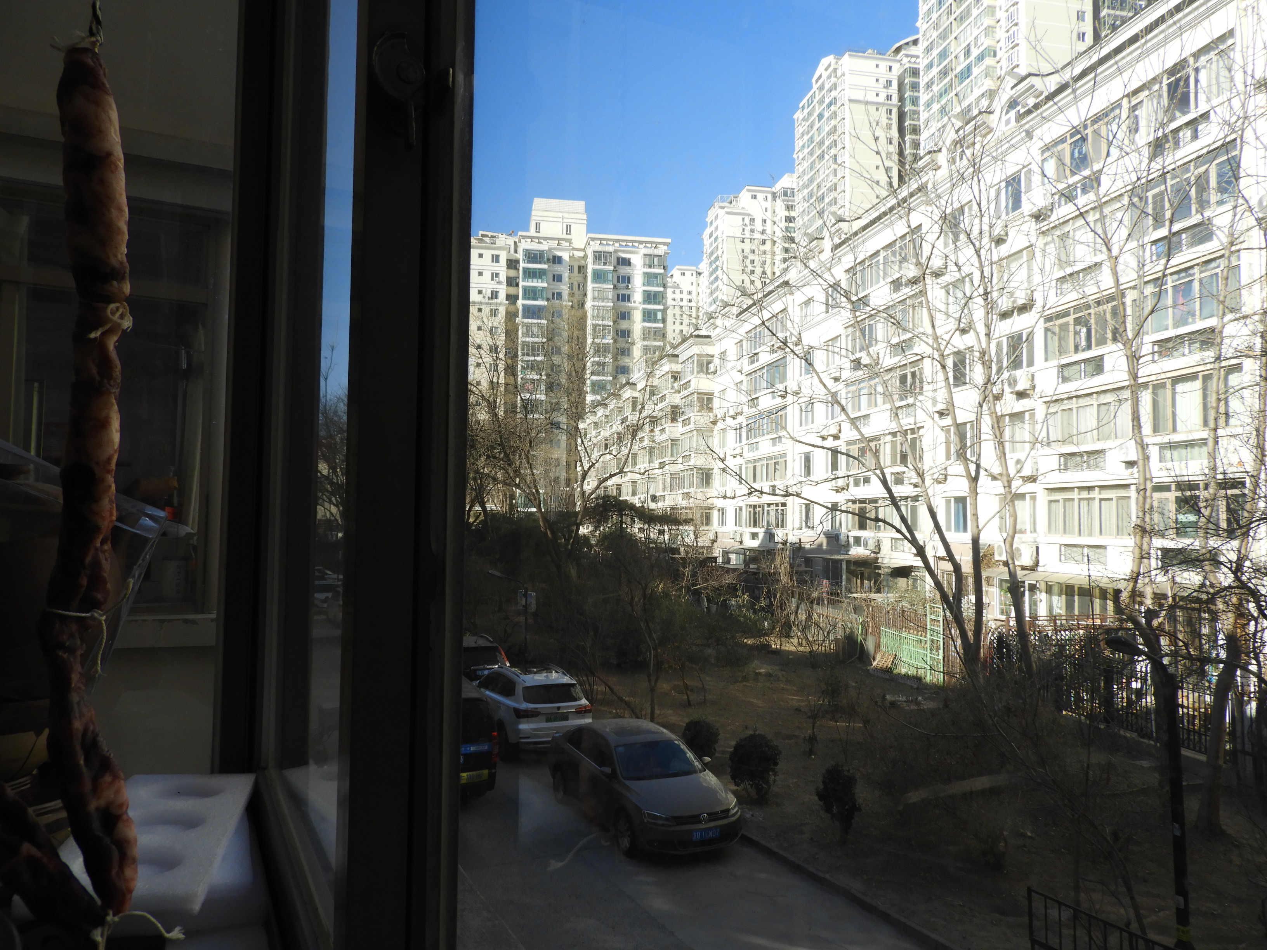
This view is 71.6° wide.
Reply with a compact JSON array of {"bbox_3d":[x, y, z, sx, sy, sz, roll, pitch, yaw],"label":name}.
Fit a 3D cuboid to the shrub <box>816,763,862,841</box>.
[{"bbox_3d":[3.016,4.807,12.902,0.670,1.150,0.640,1,-3,0],"label":"shrub"}]

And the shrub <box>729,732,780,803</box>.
[{"bbox_3d":[2.020,4.871,14.619,0.890,1.180,0.860,1,-3,0],"label":"shrub"}]

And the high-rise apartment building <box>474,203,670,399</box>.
[{"bbox_3d":[-11.787,-15.549,144.858,33.000,55.000,18.000,1,-3,-12],"label":"high-rise apartment building"}]

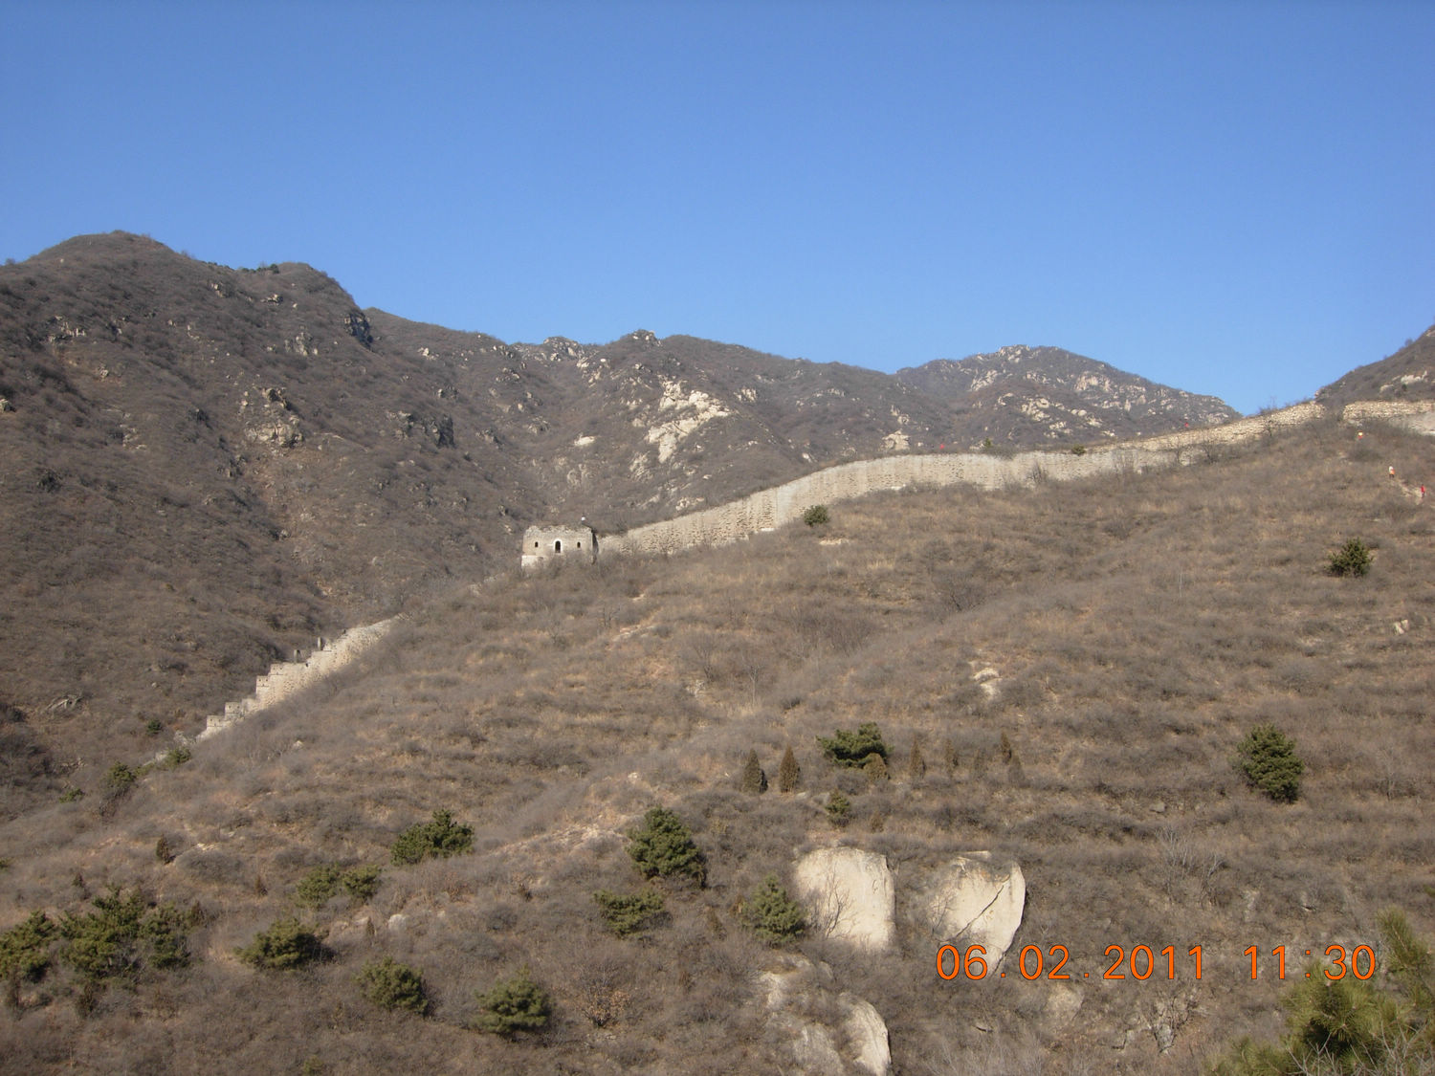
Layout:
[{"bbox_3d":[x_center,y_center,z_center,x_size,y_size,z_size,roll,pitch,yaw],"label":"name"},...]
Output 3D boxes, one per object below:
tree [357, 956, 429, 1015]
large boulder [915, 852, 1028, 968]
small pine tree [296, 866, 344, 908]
[{"bbox_3d":[-22.180,30.610,102.000,4.760,3.900,4.420,0,-2,0],"label":"tree"},{"bbox_3d":[15.140,22.380,90.000,6.490,6.830,3.900,0,0,0],"label":"large boulder"},{"bbox_3d":[-24.530,21.530,92.000,3.020,2.630,2.720,0,0,0],"label":"small pine tree"}]

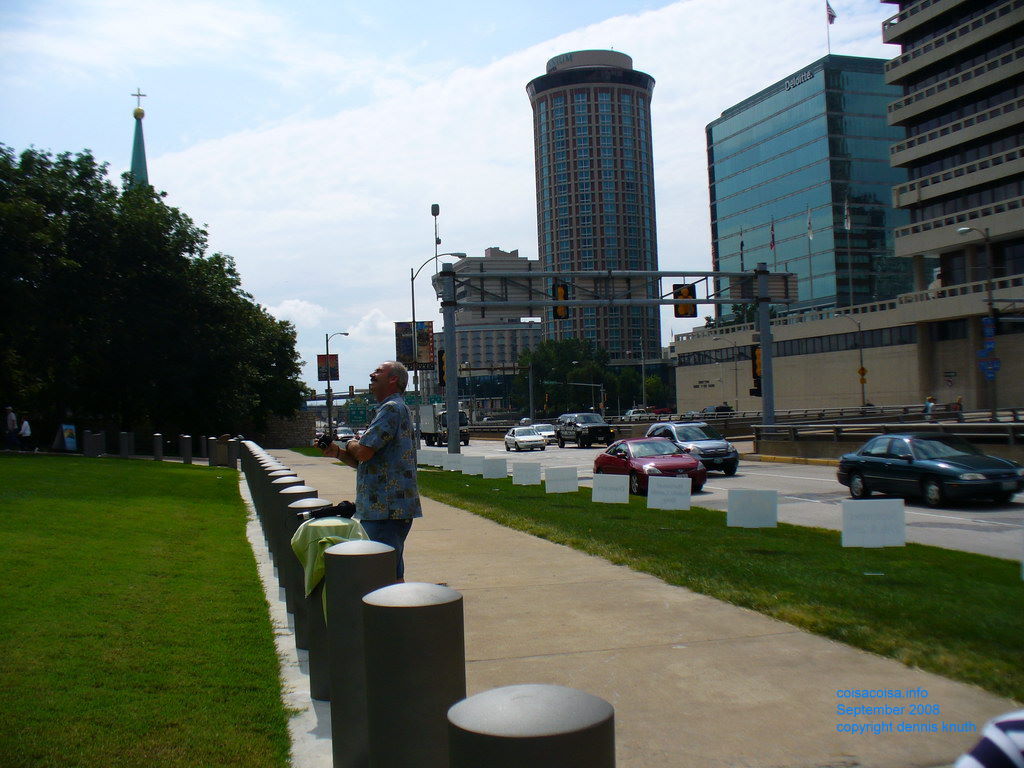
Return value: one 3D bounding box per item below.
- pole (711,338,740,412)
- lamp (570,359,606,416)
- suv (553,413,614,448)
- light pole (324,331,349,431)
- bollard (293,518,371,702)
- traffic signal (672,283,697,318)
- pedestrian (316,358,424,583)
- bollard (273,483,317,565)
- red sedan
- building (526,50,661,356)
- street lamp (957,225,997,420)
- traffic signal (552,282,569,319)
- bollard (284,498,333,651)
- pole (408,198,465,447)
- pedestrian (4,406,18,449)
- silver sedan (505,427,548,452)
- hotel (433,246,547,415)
[{"bbox_3d":[21.853,-0.809,111.644,2.700,7.930,0.450,-2,-1,-17],"label":"pole"},{"bbox_3d":[10.525,1.096,160.001,3.400,9.300,0.500,-2,-1,-14],"label":"lamp"},{"bbox_3d":[4.000,2.583,60.800,1.980,1.900,5.100,-2,-1,-17],"label":"suv"},{"bbox_3d":[-14.757,0.390,94.238,2.000,9.900,0.450,-2,-1,-14],"label":"light pole"},{"bbox_3d":[-0.923,1.182,5.716,0.285,0.965,0.285,-2,-1,-17],"label":"bollard"},{"bbox_3d":[6.878,-3.304,43.566,0.920,1.340,0.400,-2,-1,-14],"label":"traffic signal"},{"bbox_3d":[-0.789,0.756,6.135,0.580,1.760,0.560,-2,-1,9],"label":"pedestrian"},{"bbox_3d":[-1.577,1.254,8.165,0.285,0.965,0.285,-2,-1,-17],"label":"bollard"},{"bbox_3d":[3.638,2.173,29.564,1.810,1.420,4.700,-2,-1,-13],"label":"red sedan"},{"bbox_3d":[21.073,-35.296,266.747,31.000,85.000,31.000,-2,-1,0],"label":"building"},{"bbox_3d":[27.606,-3.449,64.748,2.500,11.640,0.550,-2,-1,-17],"label":"street lamp"},{"bbox_3d":[1.882,-3.201,42.467,0.570,1.340,0.400,-2,-1,-14],"label":"traffic signal"},{"bbox_3d":[-1.260,1.198,6.879,0.285,0.950,0.285,-2,-1,-14],"label":"bollard"},{"bbox_3d":[-3.228,-1.513,49.818,2.600,10.100,0.450,-2,-1,-14],"label":"pole"},{"bbox_3d":[-20.112,1.789,44.015,0.550,1.730,0.500,-2,-1,12],"label":"pedestrian"},{"bbox_3d":[0.843,3.524,69.835,1.700,1.380,4.450,-2,-1,-15],"label":"silver sedan"},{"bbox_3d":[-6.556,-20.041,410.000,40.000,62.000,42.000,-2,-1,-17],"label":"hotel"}]

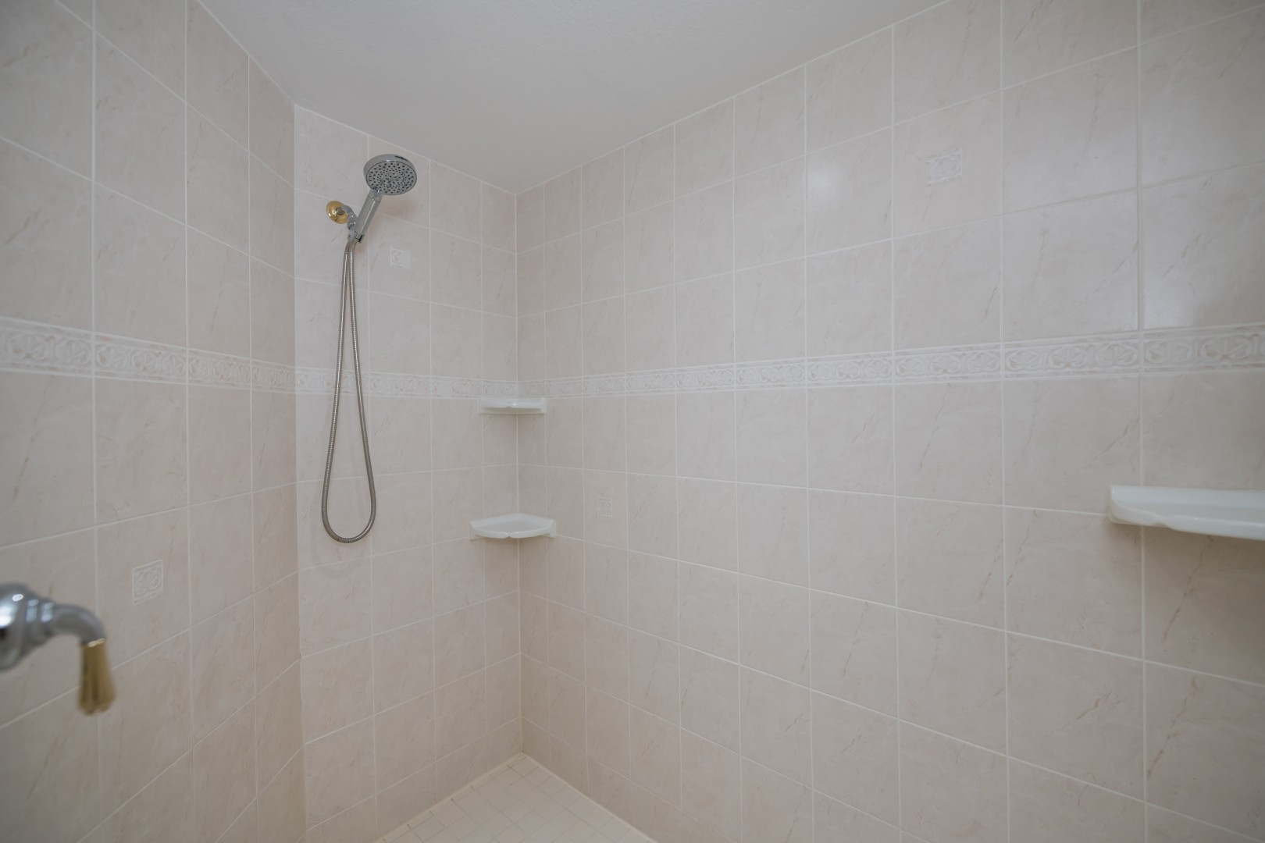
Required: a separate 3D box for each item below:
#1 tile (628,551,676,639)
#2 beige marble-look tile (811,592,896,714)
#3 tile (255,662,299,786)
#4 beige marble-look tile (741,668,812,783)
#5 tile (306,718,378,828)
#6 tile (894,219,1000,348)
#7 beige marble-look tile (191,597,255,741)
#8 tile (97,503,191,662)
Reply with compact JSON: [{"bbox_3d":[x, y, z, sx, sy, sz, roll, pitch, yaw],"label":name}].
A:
[{"bbox_3d":[0.068,0.563,1.587,0.199,0.256,0.010,0,0,39],"label":"tile"},{"bbox_3d":[0.541,0.562,1.207,0.200,0.256,0.010,0,0,39],"label":"beige marble-look tile"},{"bbox_3d":[-0.977,0.832,1.359,0.010,0.256,0.200,0,0,-6],"label":"tile"},{"bbox_3d":[0.382,0.820,1.337,0.199,0.256,0.009,0,0,39],"label":"beige marble-look tile"},{"bbox_3d":[-0.909,1.088,1.527,0.009,0.250,0.200,0,0,42],"label":"tile"},{"bbox_3d":[0.686,-0.292,1.078,0.199,0.256,0.010,0,0,39],"label":"tile"},{"bbox_3d":[-0.952,0.569,1.147,0.010,0.256,0.199,-1,0,-6],"label":"beige marble-look tile"},{"bbox_3d":[-0.940,0.313,0.951,0.009,0.250,0.200,0,0,-5],"label":"tile"}]

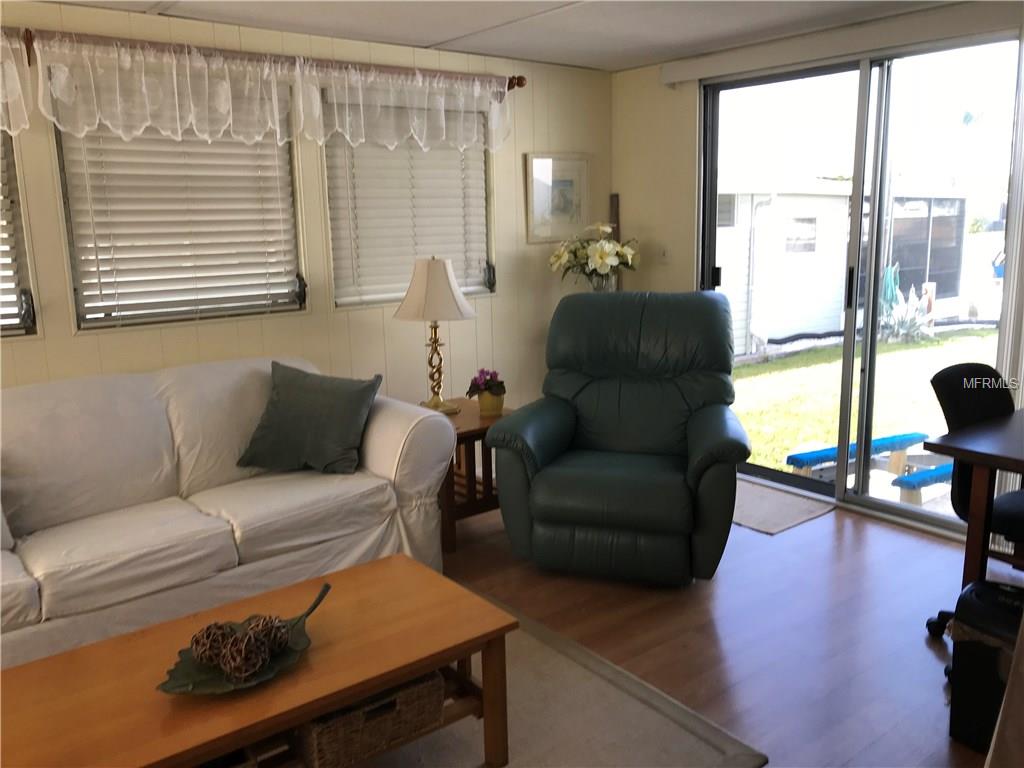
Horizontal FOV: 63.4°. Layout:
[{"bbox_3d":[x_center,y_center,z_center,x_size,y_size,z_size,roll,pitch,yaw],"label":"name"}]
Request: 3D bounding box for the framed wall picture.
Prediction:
[{"bbox_3d":[0.256,-0.993,4.422,0.435,0.465,0.030,-10,18,-37],"label":"framed wall picture"}]

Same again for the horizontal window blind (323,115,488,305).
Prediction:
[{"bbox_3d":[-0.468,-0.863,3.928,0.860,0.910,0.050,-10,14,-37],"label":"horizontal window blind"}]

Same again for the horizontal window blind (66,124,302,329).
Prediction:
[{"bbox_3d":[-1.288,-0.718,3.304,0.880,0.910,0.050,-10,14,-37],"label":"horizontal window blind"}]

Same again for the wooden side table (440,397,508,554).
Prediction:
[{"bbox_3d":[-0.254,0.396,3.815,0.532,0.522,0.597,-10,14,-37],"label":"wooden side table"}]

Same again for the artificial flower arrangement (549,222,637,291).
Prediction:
[{"bbox_3d":[0.438,-0.571,4.394,0.460,0.560,0.420,0,11,6],"label":"artificial flower arrangement"}]

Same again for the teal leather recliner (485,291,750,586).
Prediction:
[{"bbox_3d":[0.510,0.166,3.504,0.950,1.060,0.960,2,12,17],"label":"teal leather recliner"}]

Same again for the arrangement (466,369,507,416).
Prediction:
[{"bbox_3d":[-0.107,0.034,3.555,0.170,0.195,0.165,-1,11,0],"label":"arrangement"}]

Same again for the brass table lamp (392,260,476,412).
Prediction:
[{"bbox_3d":[-0.334,-0.221,3.632,0.360,0.668,0.360,-1,11,0],"label":"brass table lamp"}]

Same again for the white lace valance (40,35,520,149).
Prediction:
[{"bbox_3d":[-0.823,-1.177,3.473,2.065,0.360,0.080,-10,14,-37],"label":"white lace valance"}]

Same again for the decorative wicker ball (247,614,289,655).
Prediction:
[{"bbox_3d":[-0.522,0.539,1.776,0.097,0.095,0.097,-1,11,0],"label":"decorative wicker ball"}]

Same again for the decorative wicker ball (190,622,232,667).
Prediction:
[{"bbox_3d":[-0.672,0.584,1.857,0.107,0.107,0.107,-1,11,0],"label":"decorative wicker ball"}]

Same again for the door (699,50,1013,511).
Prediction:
[{"bbox_3d":[1.587,-0.423,3.829,0.120,2.040,1.780,-10,14,-37],"label":"door"}]

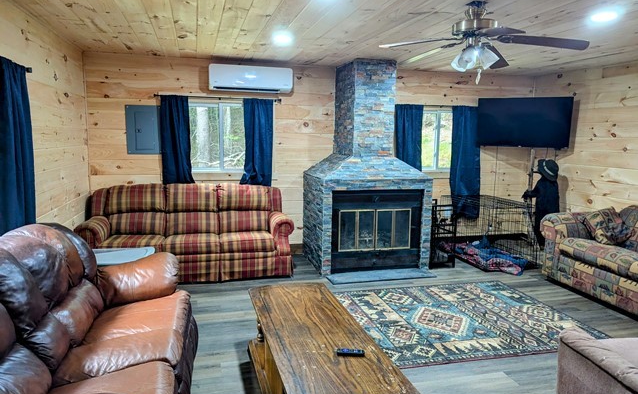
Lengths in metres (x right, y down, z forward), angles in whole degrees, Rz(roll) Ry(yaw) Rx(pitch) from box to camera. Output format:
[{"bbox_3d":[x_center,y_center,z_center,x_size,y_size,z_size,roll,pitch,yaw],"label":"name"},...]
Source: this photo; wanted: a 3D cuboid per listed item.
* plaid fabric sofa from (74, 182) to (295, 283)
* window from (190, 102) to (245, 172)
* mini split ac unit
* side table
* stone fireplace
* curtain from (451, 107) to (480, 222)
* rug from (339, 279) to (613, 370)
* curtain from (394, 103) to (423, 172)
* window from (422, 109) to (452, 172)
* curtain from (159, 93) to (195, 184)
[{"bbox_3d":[-1.439,0.370,5.036,2.190,0.990,0.870,-1,8,-15],"label":"plaid fabric sofa"},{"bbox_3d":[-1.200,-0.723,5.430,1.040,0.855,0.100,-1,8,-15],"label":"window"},{"bbox_3d":[-0.817,-1.405,5.332,0.998,0.312,0.220,-1,8,-15],"label":"mini split ac unit"},{"bbox_3d":[-1.778,0.769,3.916,0.610,0.500,0.500,-1,8,-15],"label":"side table"},{"bbox_3d":[0.584,-0.393,5.479,1.365,2.456,0.960,-1,8,-15],"label":"stone fireplace"},{"bbox_3d":[2.057,-0.462,6.296,0.450,1.610,0.100,-1,8,-15],"label":"curtain"},{"bbox_3d":[1.181,1.059,3.997,2.150,0.015,1.510,-1,8,-15],"label":"rug"},{"bbox_3d":[1.190,-0.487,6.052,0.430,1.525,0.100,-1,8,-15],"label":"curtain"},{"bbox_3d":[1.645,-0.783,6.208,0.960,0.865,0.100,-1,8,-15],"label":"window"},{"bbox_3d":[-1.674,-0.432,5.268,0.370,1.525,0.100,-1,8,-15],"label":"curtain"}]

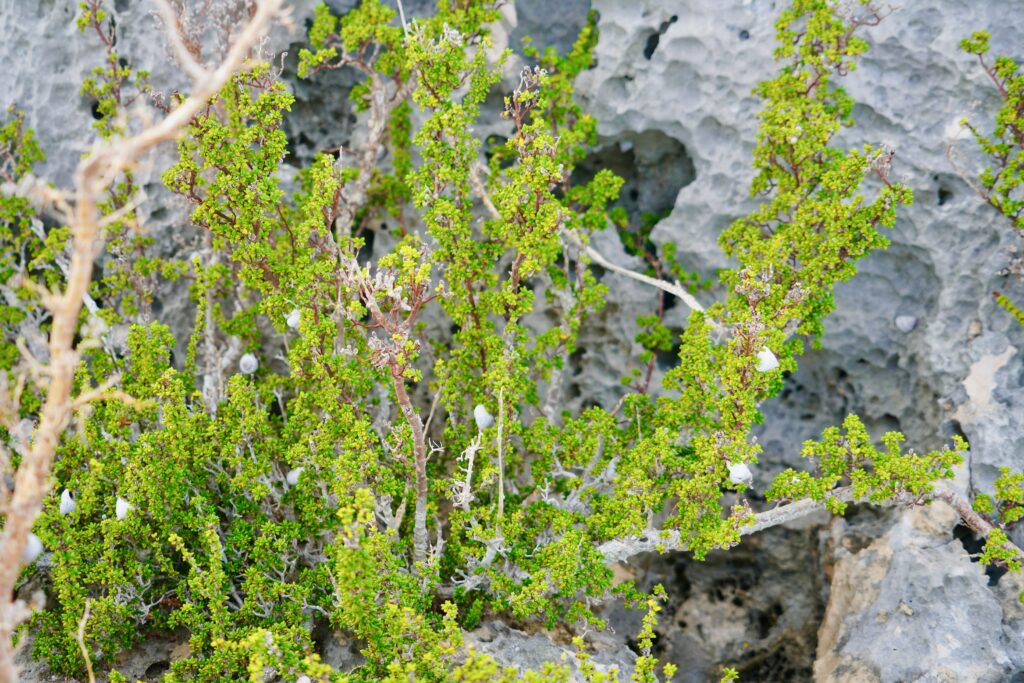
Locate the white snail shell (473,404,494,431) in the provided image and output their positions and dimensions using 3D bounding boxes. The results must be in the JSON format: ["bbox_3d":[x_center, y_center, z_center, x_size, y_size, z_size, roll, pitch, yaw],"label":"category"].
[{"bbox_3d":[-0.023,0.060,2.000,0.017,0.021,0.017,0,14,0],"label":"white snail shell"}]

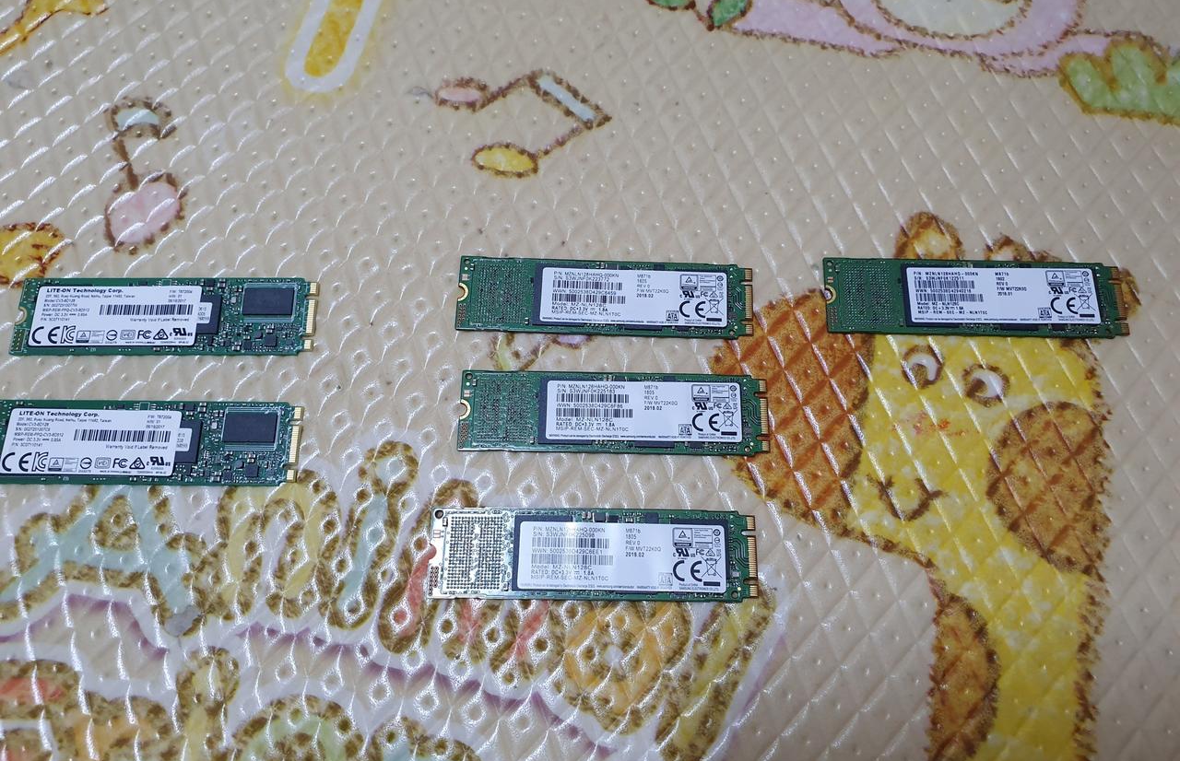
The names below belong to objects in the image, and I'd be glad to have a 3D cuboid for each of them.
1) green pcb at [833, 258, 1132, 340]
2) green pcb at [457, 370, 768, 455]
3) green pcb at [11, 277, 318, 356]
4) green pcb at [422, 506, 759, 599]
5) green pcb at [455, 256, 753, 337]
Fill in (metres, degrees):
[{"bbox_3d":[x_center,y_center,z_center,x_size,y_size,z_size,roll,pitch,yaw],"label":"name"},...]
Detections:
[{"bbox_3d":[0.105,-0.023,0.240,0.080,0.003,0.022,1,70,0],"label":"green pcb"},{"bbox_3d":[0.006,0.008,0.229,0.080,0.003,0.022,1,70,0],"label":"green pcb"},{"bbox_3d":[-0.114,-0.018,0.238,0.080,0.003,0.022,0,70,0],"label":"green pcb"},{"bbox_3d":[0.001,0.042,0.217,0.080,0.003,0.022,1,70,0],"label":"green pcb"},{"bbox_3d":[0.004,-0.023,0.240,0.080,0.003,0.022,2,70,1],"label":"green pcb"}]

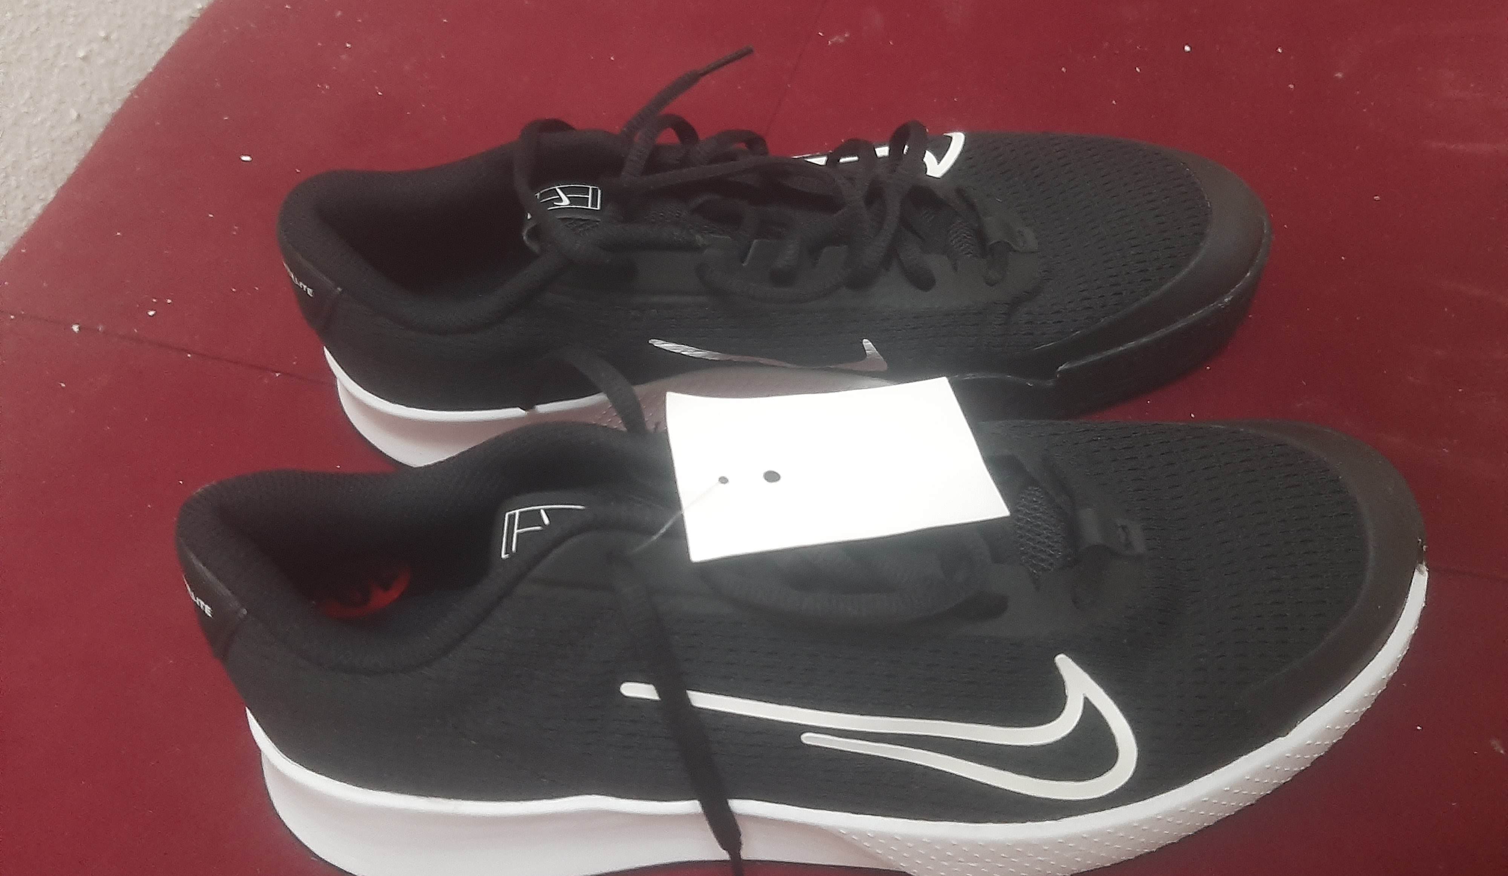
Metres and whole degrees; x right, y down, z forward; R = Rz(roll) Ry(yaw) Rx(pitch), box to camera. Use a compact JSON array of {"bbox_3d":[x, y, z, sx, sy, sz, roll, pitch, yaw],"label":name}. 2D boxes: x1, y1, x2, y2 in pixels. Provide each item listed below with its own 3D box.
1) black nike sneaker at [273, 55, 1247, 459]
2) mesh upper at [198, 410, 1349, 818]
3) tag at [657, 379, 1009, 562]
[{"bbox_3d":[0.018,-0.057,0.359,0.302,0.107,0.106,-5,60,-1],"label":"black nike sneaker"},{"bbox_3d":[0.019,0.030,0.278,0.290,0.080,0.097,-4,44,-1],"label":"mesh upper"},{"bbox_3d":[0.017,0.005,0.258,0.067,0.004,0.046,-6,45,-9],"label":"tag"}]

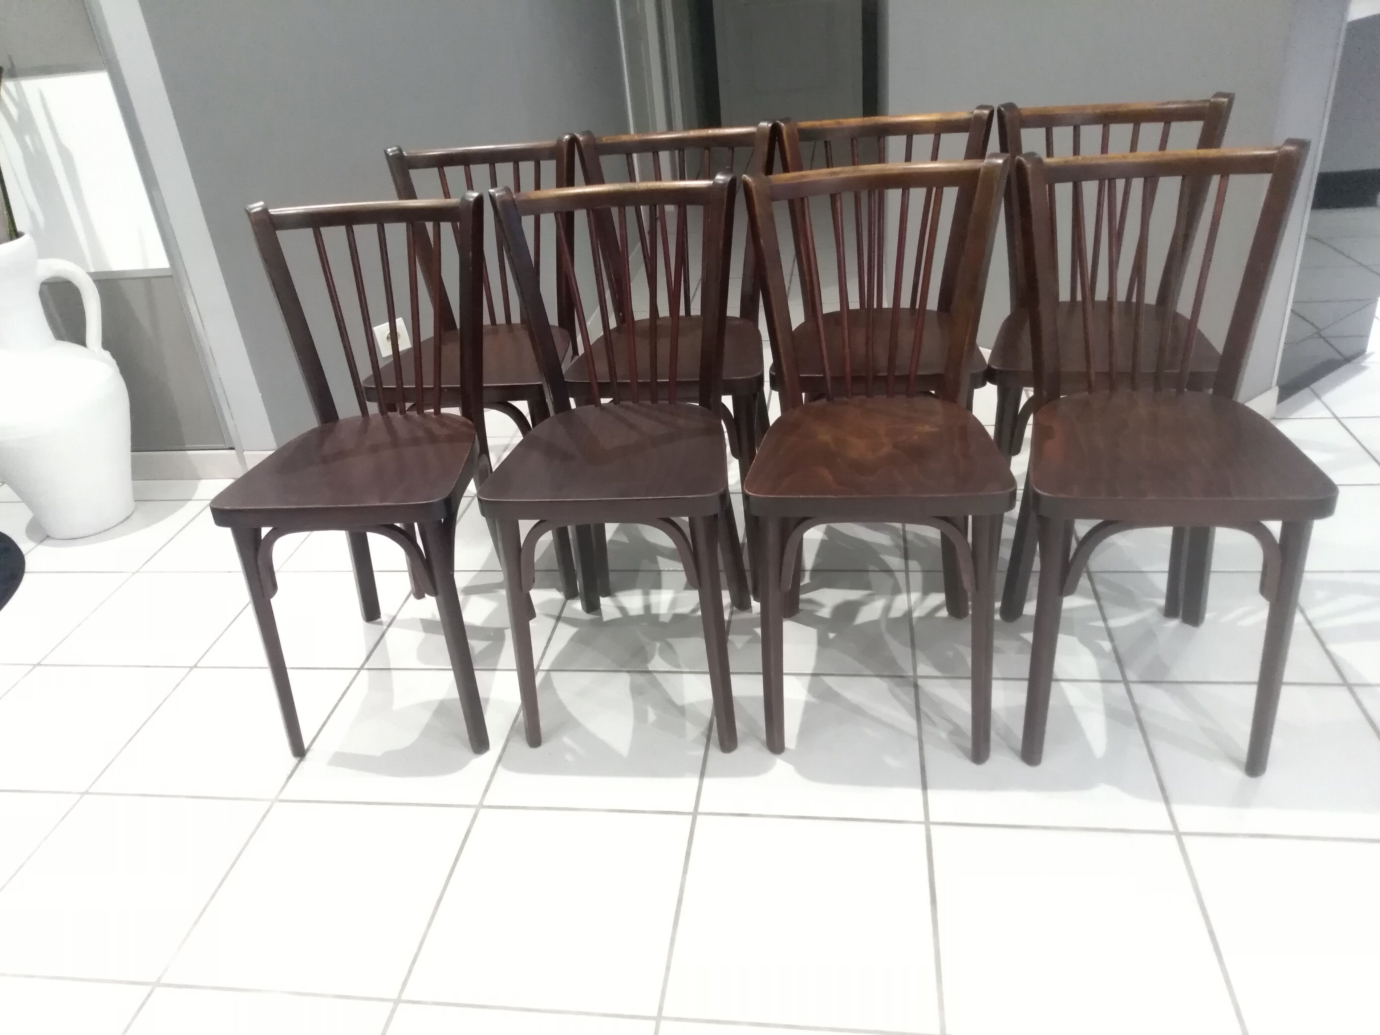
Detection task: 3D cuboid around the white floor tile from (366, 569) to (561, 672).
[{"bbox_3d":[-0.430,0.204,2.073,0.338,0.010,0.335,-1,30,9],"label":"white floor tile"}]

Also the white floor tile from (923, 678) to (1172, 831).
[{"bbox_3d":[0.527,0.357,1.593,0.331,0.010,0.327,-1,30,9],"label":"white floor tile"}]

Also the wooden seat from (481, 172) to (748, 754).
[{"bbox_3d":[-0.111,-0.080,1.673,0.400,0.821,0.445,-1,30,8],"label":"wooden seat"}]

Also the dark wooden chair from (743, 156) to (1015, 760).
[{"bbox_3d":[0.282,-0.077,1.569,0.390,0.810,0.430,-1,30,9],"label":"dark wooden chair"}]

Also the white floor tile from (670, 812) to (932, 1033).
[{"bbox_3d":[0.153,0.524,1.364,0.331,0.010,0.327,-1,30,9],"label":"white floor tile"}]

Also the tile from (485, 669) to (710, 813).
[{"bbox_3d":[-0.134,0.363,1.699,0.331,0.010,0.327,-1,30,9],"label":"tile"}]

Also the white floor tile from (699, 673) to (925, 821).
[{"bbox_3d":[0.196,0.360,1.646,0.331,0.010,0.327,-1,30,9],"label":"white floor tile"}]

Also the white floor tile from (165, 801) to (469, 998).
[{"bbox_3d":[-0.520,0.541,1.501,0.338,0.010,0.335,-1,30,9],"label":"white floor tile"}]

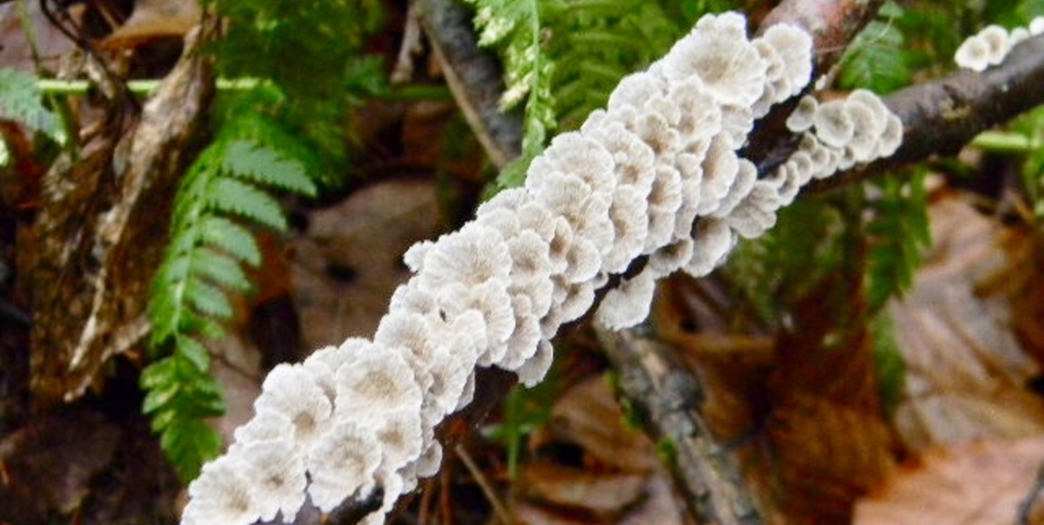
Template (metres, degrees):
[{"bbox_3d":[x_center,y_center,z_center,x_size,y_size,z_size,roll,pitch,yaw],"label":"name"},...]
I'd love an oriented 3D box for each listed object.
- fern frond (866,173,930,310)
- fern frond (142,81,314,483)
[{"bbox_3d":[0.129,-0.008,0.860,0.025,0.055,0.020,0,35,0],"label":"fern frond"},{"bbox_3d":[-0.089,0.006,0.760,0.050,0.125,0.040,10,34,-7],"label":"fern frond"}]

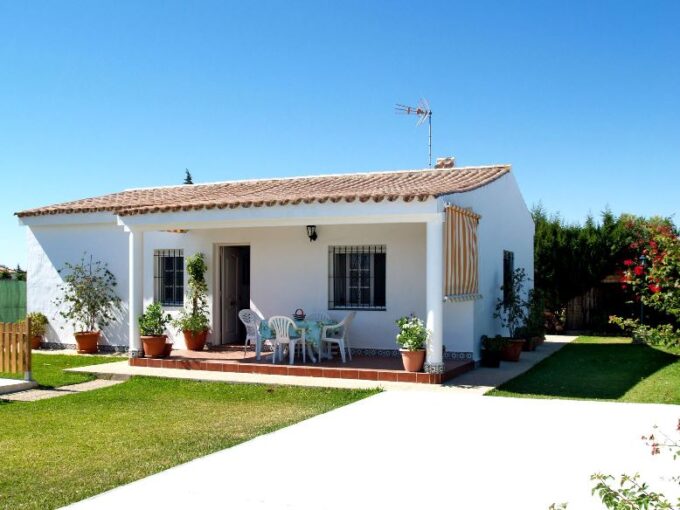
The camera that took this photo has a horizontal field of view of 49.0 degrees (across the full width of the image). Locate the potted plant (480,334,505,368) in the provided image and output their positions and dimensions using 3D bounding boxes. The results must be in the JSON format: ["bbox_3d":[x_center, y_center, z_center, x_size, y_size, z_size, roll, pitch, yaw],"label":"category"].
[{"bbox_3d":[2.717,1.694,13.358,0.420,0.600,0.420,-1,-2,24],"label":"potted plant"}]

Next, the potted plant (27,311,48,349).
[{"bbox_3d":[-6.911,1.702,17.038,0.550,0.860,0.550,-1,-2,24],"label":"potted plant"}]

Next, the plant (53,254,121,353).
[{"bbox_3d":[-5.496,1.068,16.068,1.270,2.060,1.050,-1,-2,24],"label":"plant"}]

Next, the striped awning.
[{"bbox_3d":[2.077,-0.008,12.319,0.130,1.460,2.150,-1,-2,24],"label":"striped awning"}]

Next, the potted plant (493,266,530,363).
[{"bbox_3d":[3.266,1.111,14.255,0.650,1.820,0.650,-1,-2,24],"label":"potted plant"}]

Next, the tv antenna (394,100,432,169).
[{"bbox_3d":[1.784,-2.766,17.222,0.850,1.654,0.500,1,-2,-23],"label":"tv antenna"}]

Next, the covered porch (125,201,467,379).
[{"bbox_3d":[-0.811,0.591,13.316,6.100,2.820,2.200,-1,-2,24],"label":"covered porch"}]

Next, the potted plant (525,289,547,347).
[{"bbox_3d":[4.611,1.454,17.632,0.550,1.340,0.550,-1,-2,24],"label":"potted plant"}]

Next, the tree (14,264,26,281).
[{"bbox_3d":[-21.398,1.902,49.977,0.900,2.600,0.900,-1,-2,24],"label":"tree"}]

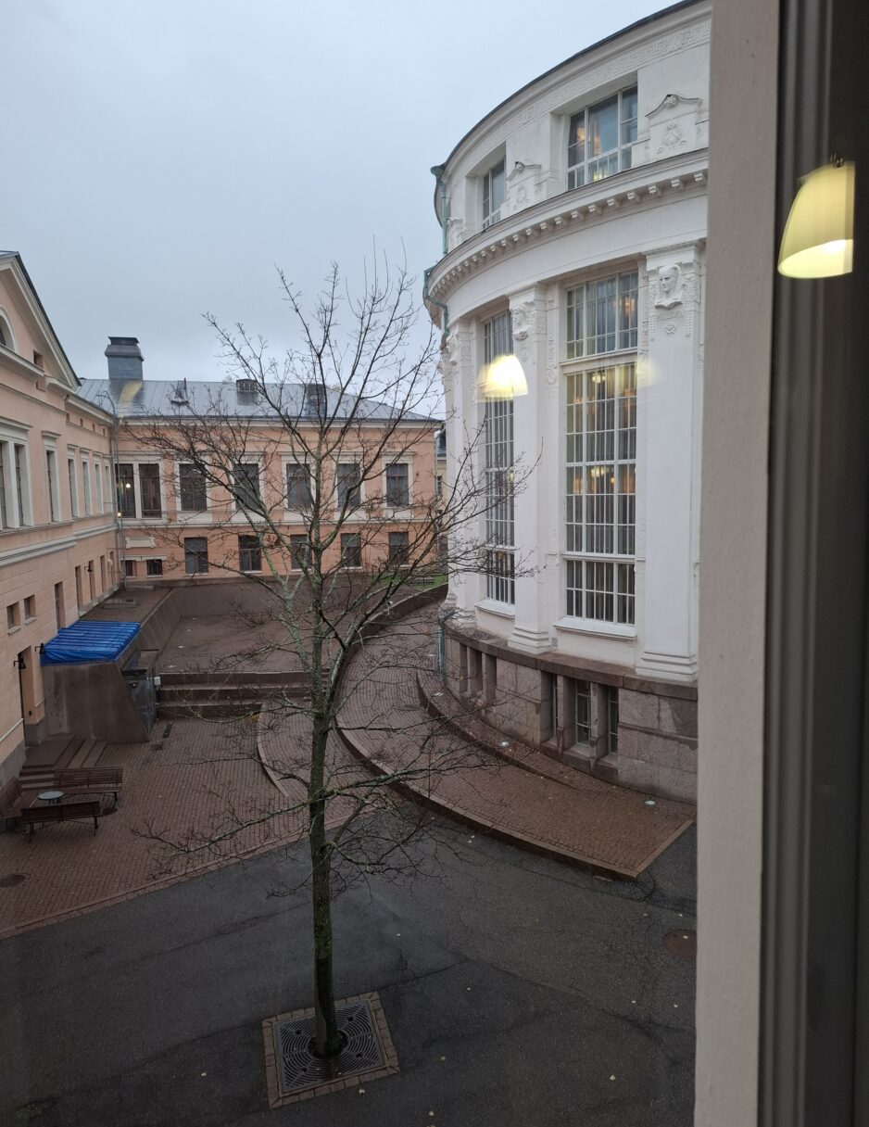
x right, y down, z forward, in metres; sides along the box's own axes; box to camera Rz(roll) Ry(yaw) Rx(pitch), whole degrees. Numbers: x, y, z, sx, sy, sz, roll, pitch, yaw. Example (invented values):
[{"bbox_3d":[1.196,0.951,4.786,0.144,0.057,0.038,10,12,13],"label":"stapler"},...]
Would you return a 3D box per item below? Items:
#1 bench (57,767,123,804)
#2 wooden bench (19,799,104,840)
[{"bbox_3d":[-8.936,5.825,19.822,1.700,0.840,0.620,-2,6,-10],"label":"bench"},{"bbox_3d":[-8.723,5.987,18.146,1.700,0.840,0.620,-2,6,-12],"label":"wooden bench"}]

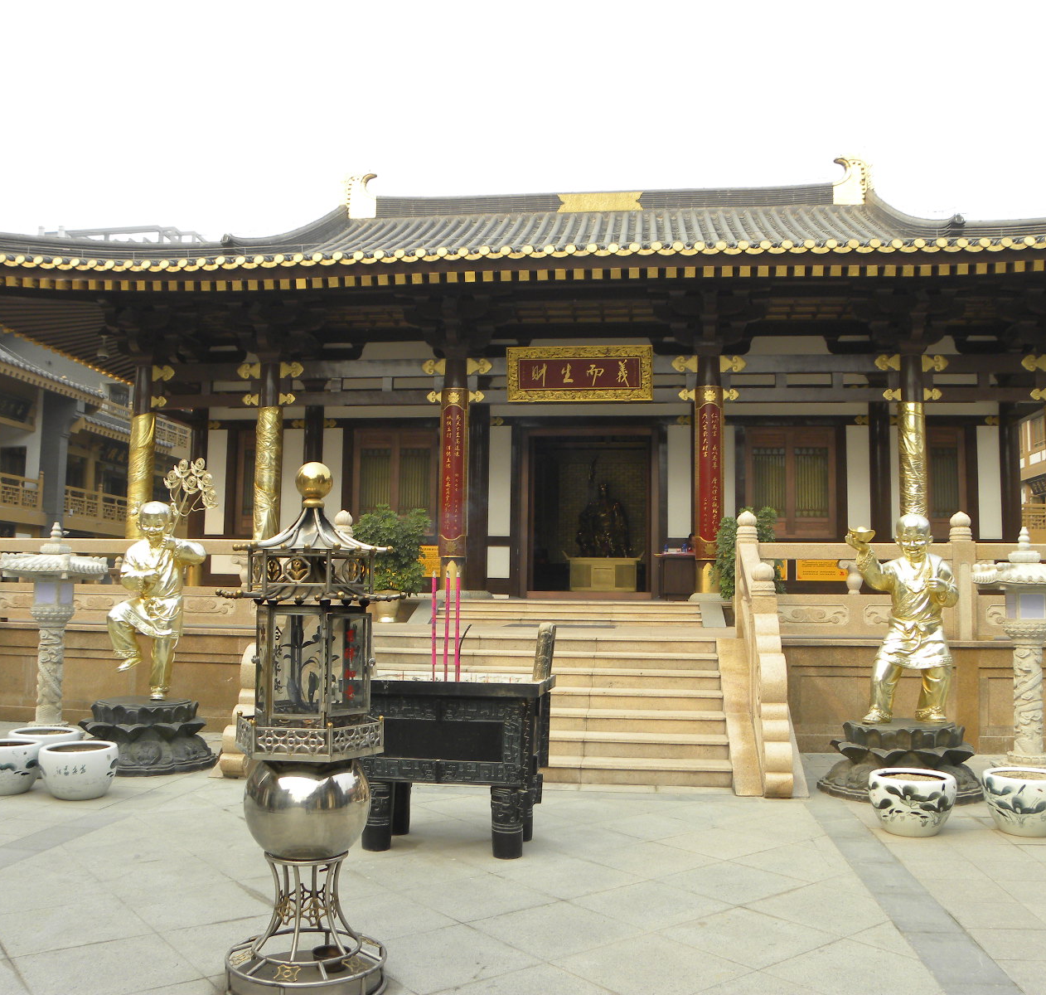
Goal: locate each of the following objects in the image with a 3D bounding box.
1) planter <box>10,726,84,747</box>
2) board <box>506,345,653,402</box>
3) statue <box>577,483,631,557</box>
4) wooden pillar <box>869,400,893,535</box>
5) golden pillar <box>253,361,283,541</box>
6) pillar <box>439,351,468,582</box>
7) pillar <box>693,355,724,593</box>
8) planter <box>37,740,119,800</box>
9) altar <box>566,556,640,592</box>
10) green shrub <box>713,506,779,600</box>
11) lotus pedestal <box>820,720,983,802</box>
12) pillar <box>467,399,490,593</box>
[{"bbox_3d":[-3.766,2.055,7.865,0.535,0.360,0.535,0,-6,7],"label":"planter"},{"bbox_3d":[0.935,-2.016,16.287,2.370,0.910,0.150,0,4,7],"label":"board"},{"bbox_3d":[1.952,0.544,23.906,1.293,1.820,1.050,0,-6,7],"label":"statue"},{"bbox_3d":[6.223,-0.017,17.359,0.388,3.570,0.388,0,-5,5],"label":"wooden pillar"},{"bbox_3d":[-4.104,-0.353,16.117,0.408,3.713,0.408,0,-5,5],"label":"golden pillar"},{"bbox_3d":[-1.159,-0.346,16.587,0.460,4.060,0.460,0,-6,7],"label":"pillar"},{"bbox_3d":[2.897,-0.350,15.516,0.439,3.743,0.439,0,-5,5],"label":"pillar"},{"bbox_3d":[-3.260,2.005,7.320,0.540,0.365,0.540,0,-6,7],"label":"planter"},{"bbox_3d":[1.872,1.889,23.377,1.735,1.005,0.800,0,-6,7],"label":"altar"},{"bbox_3d":[3.022,0.835,13.543,0.945,1.435,0.898,0,-5,5],"label":"green shrub"},{"bbox_3d":[3.075,2.132,8.174,1.265,0.508,1.265,0,-5,5],"label":"lotus pedestal"},{"bbox_3d":[-0.793,-0.055,17.964,0.388,3.570,0.388,0,-5,5],"label":"pillar"}]

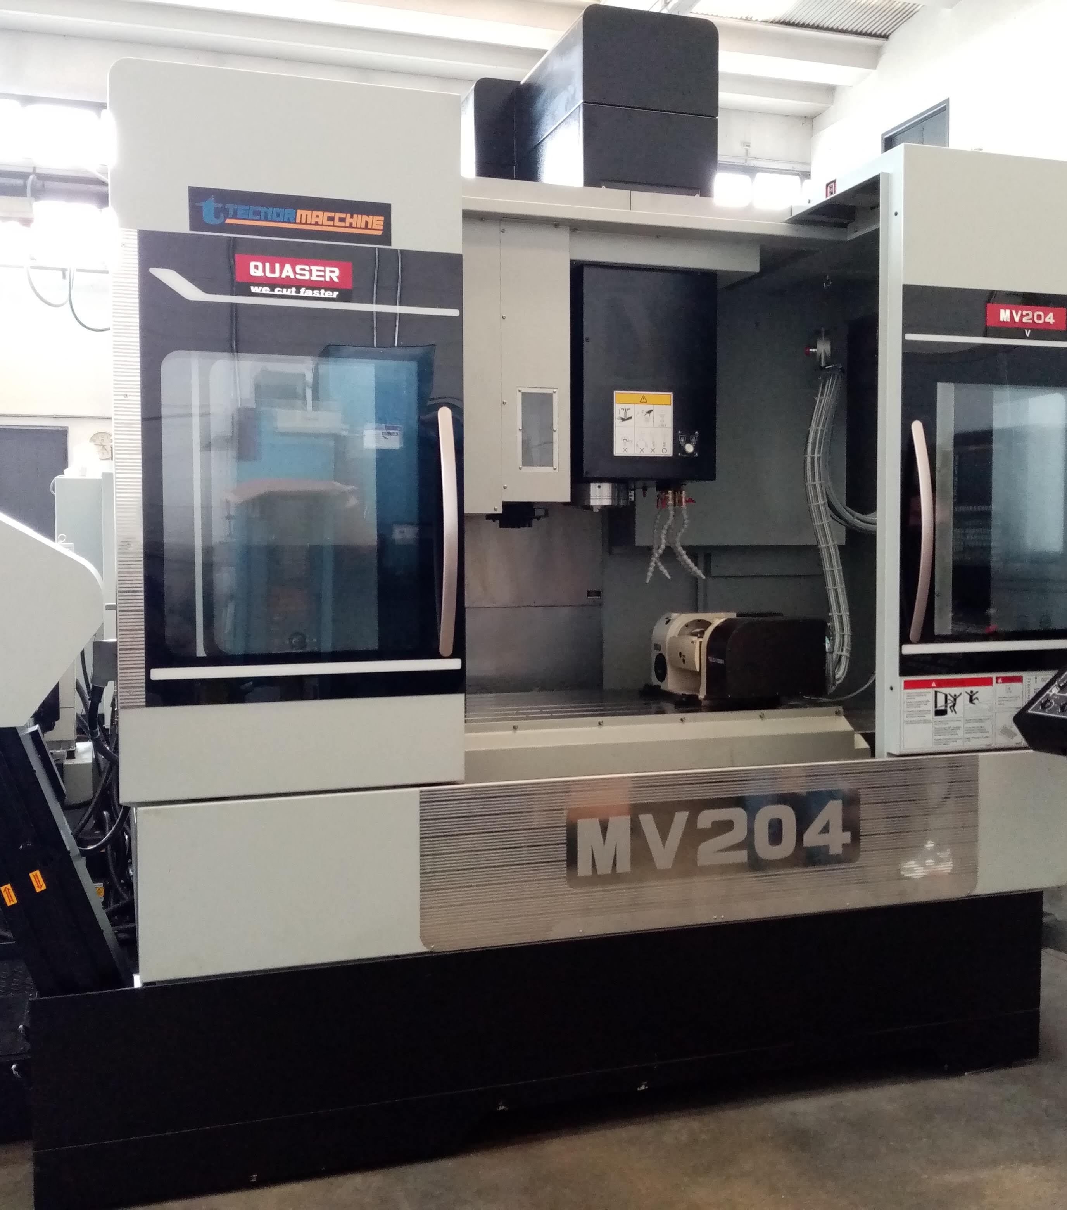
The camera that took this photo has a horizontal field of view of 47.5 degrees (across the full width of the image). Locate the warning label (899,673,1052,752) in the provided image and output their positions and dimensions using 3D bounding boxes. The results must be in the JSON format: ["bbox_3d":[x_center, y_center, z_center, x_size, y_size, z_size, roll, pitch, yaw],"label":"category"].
[{"bbox_3d":[1.218,0.291,3.304,0.499,0.193,0.010,-1,3,-18],"label":"warning label"}]

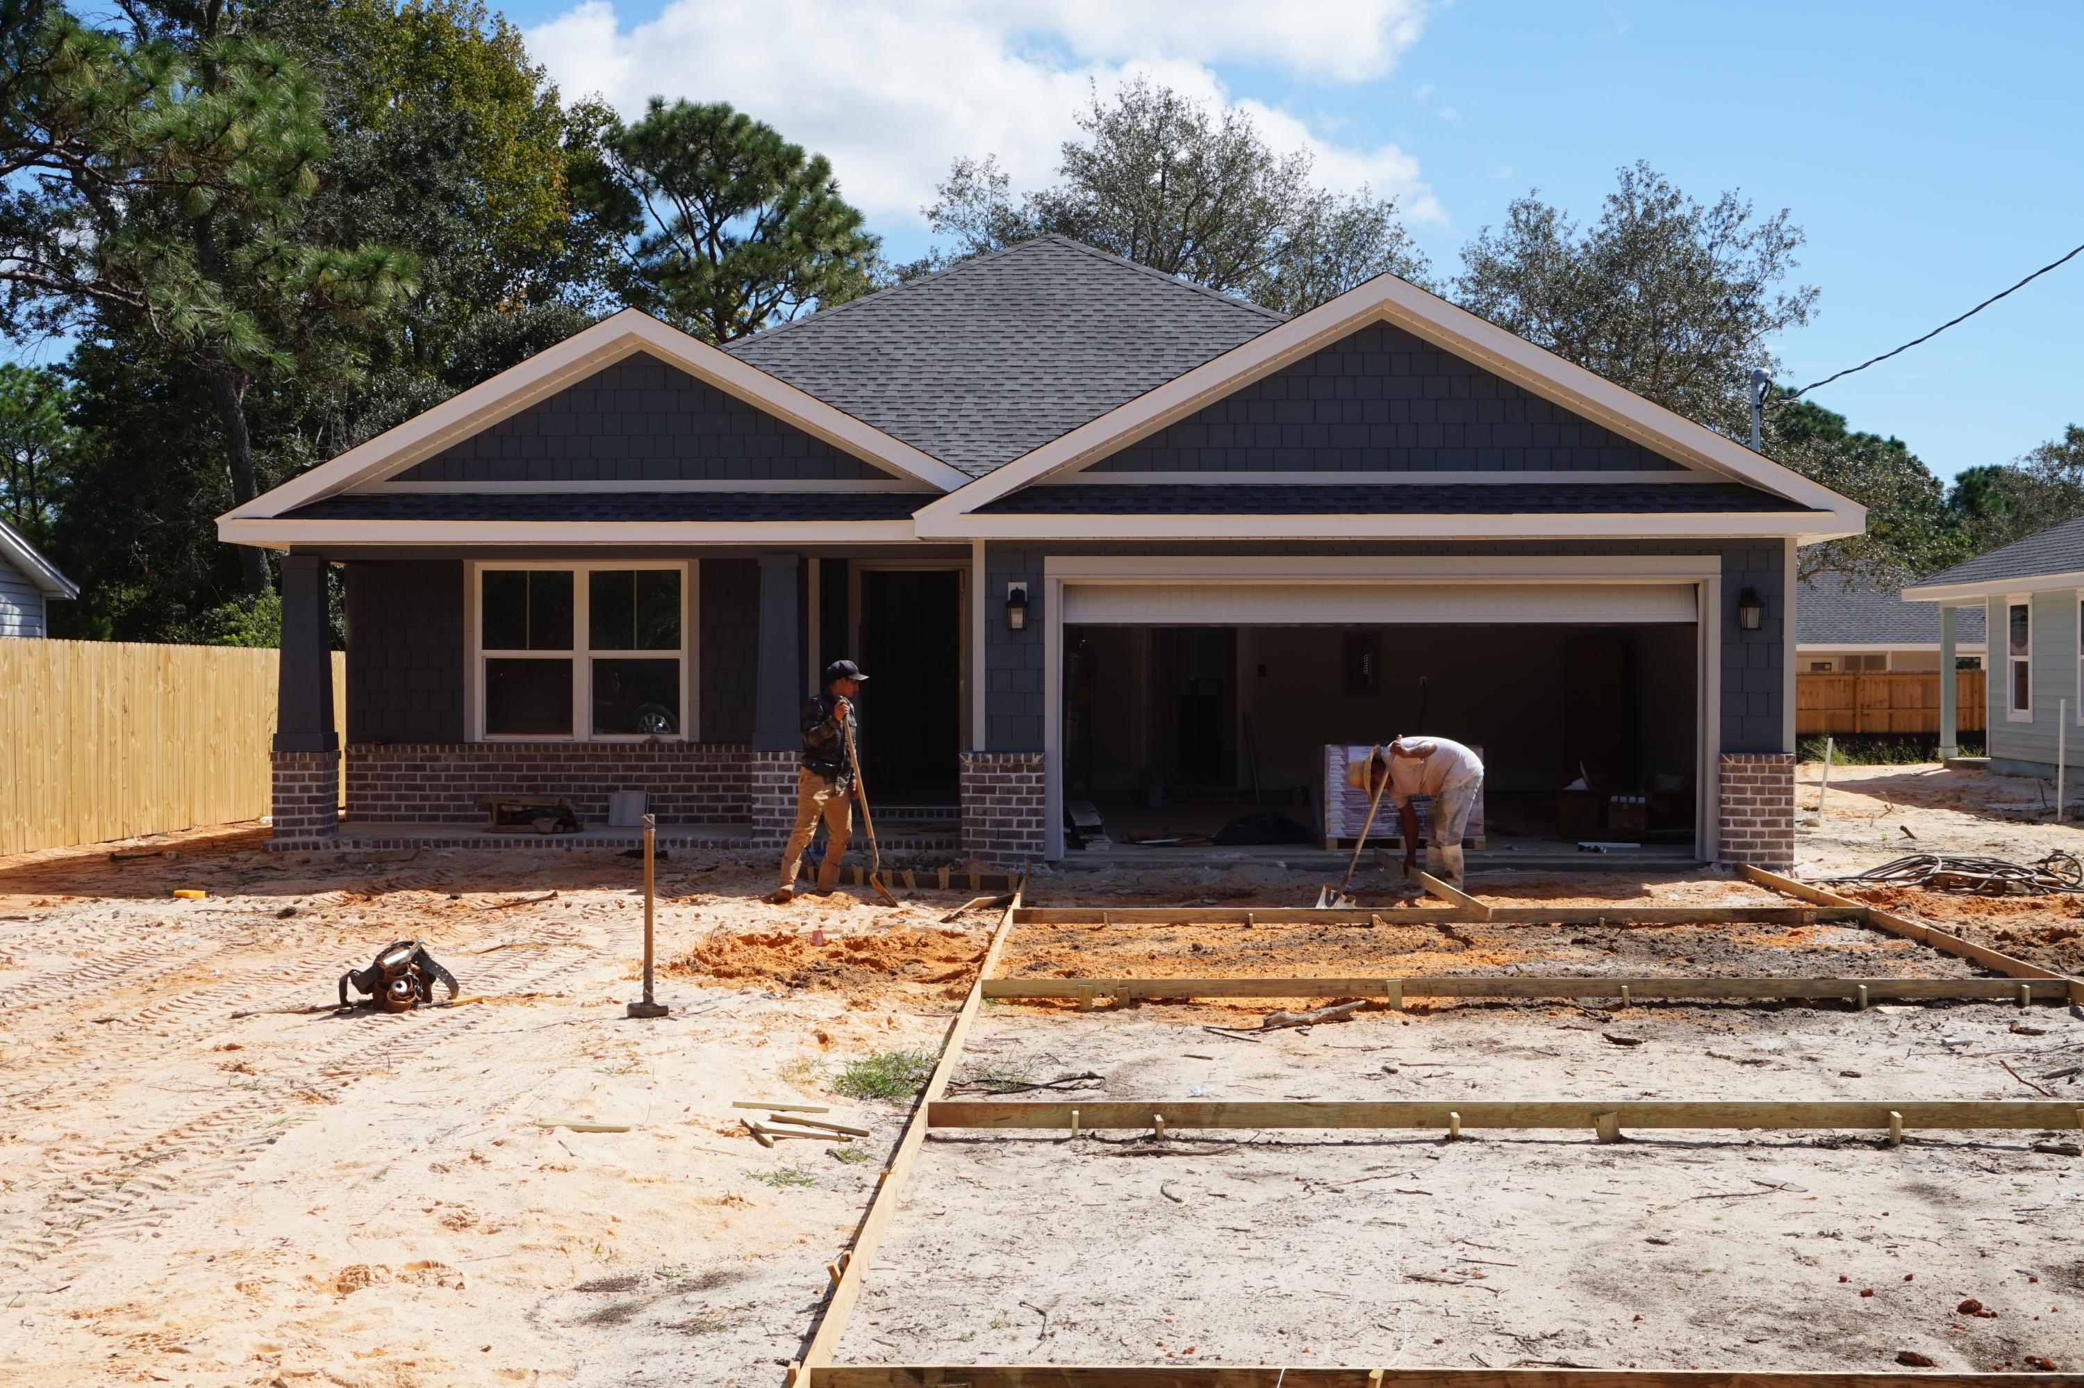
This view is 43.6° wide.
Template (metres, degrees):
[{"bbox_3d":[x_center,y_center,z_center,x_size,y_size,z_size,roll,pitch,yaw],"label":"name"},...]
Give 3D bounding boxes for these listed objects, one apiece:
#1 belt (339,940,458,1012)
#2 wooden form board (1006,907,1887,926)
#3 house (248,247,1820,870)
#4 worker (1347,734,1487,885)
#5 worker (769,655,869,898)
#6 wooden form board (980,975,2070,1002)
[{"bbox_3d":[-3.026,1.326,12.250,0.540,0.300,0.300,0,0,0],"label":"belt"},{"bbox_3d":[2.542,1.412,16.570,5.430,0.092,0.038,0,0,1],"label":"wooden form board"},{"bbox_3d":[0.150,-1.650,26.500,12.400,5.800,14.300,0,0,2],"label":"house"},{"bbox_3d":[2.584,0.838,18.000,0.900,1.080,0.520,0,0,-9],"label":"worker"},{"bbox_3d":[-1.525,0.601,17.800,0.600,1.650,0.500,0,0,12],"label":"worker"},{"bbox_3d":[2.432,1.482,13.090,5.460,0.092,0.038,0,0,1],"label":"wooden form board"}]

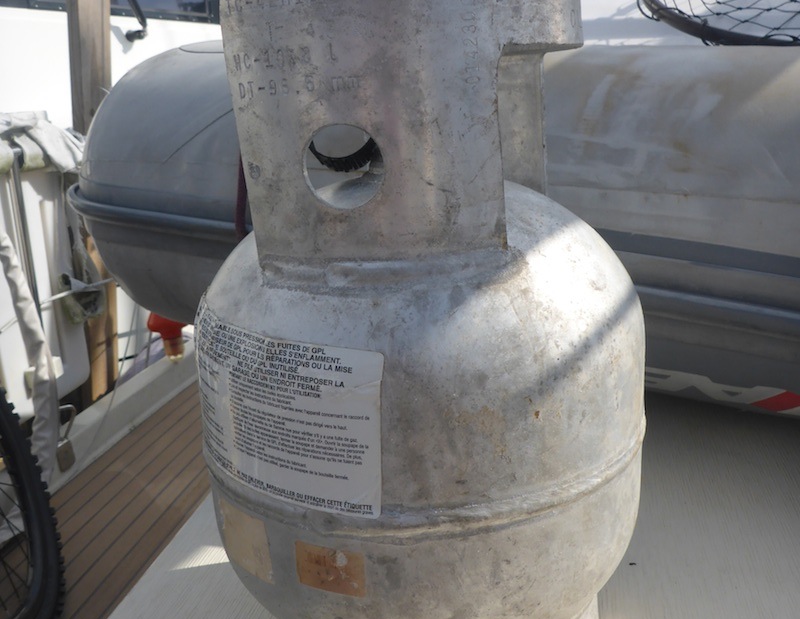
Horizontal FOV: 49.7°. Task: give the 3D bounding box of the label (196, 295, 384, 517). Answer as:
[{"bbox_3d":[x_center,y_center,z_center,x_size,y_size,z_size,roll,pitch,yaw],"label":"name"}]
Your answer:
[{"bbox_3d":[-0.067,0.047,0.435,0.148,0.079,0.033,13,24,41],"label":"label"}]

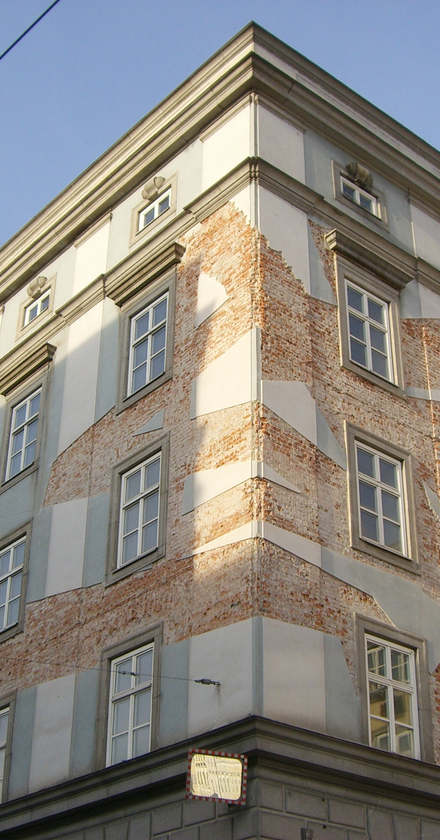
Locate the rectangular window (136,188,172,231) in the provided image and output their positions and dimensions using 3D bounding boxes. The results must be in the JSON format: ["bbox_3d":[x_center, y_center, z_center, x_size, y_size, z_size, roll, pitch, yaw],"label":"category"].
[{"bbox_3d":[-1.393,-4.546,26.594,0.150,0.620,1.080,25,-40,-33],"label":"rectangular window"}]

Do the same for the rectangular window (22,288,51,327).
[{"bbox_3d":[-4.499,-2.753,30.560,0.150,0.550,1.170,22,-36,-32],"label":"rectangular window"}]

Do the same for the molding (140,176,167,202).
[{"bbox_3d":[-1.471,-5.036,26.834,0.260,0.450,0.650,25,-40,-33],"label":"molding"}]

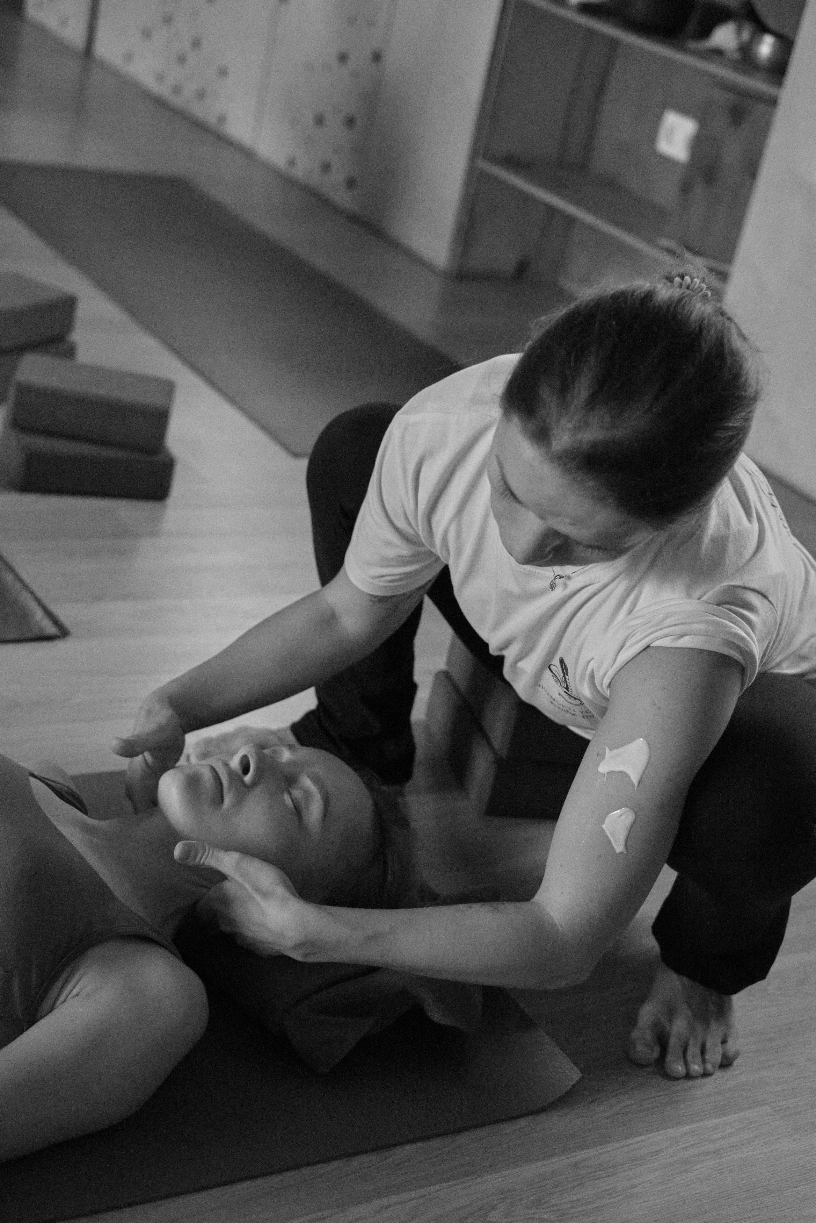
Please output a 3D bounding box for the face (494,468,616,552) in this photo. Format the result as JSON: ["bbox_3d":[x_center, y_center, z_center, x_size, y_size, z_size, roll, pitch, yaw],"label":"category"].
[{"bbox_3d":[0.111,-0.078,1.320,0.140,0.110,0.185,35,-14,3],"label":"face"}]

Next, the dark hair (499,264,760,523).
[{"bbox_3d":[0.163,-0.156,1.290,0.168,0.210,0.190,32,-13,2],"label":"dark hair"}]

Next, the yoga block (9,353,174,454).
[{"bbox_3d":[-0.472,-0.312,2.701,0.221,0.070,0.152,9,23,-8],"label":"yoga block"}]

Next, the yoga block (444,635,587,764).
[{"bbox_3d":[0.152,0.091,2.107,0.150,0.070,0.218,3,25,-21],"label":"yoga block"}]

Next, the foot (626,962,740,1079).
[{"bbox_3d":[0.268,0.350,1.731,0.102,0.085,0.235,13,23,0],"label":"foot"}]

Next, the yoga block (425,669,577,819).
[{"bbox_3d":[0.127,0.155,2.119,0.150,0.070,0.218,3,25,-21],"label":"yoga block"}]

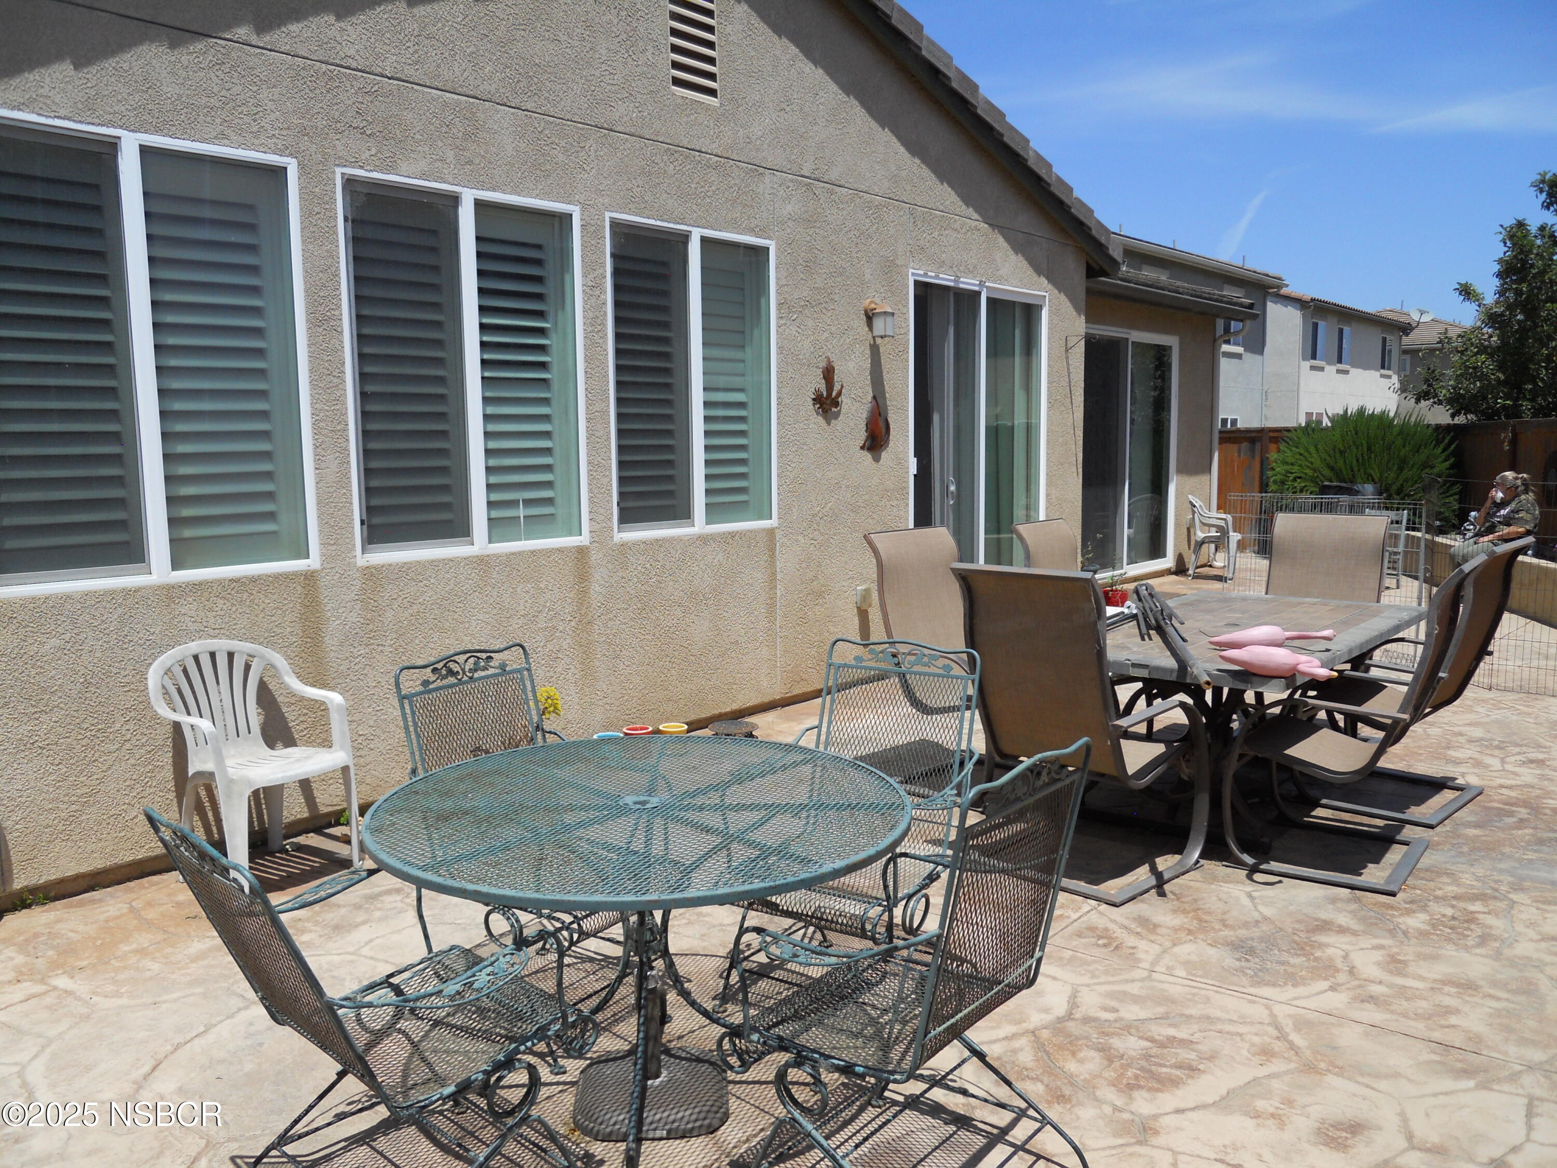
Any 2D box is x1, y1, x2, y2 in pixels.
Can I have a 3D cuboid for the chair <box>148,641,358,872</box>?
[{"bbox_3d":[-1.843,0.625,4.439,0.520,0.820,0.560,4,8,38],"label":"chair"}]

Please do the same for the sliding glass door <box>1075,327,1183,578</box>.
[{"bbox_3d":[3.465,-1.288,12.584,0.110,2.440,2.268,5,9,40],"label":"sliding glass door"}]

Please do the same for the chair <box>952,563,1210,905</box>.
[{"bbox_3d":[1.081,0.464,4.540,0.680,1.100,0.800,5,9,43],"label":"chair"}]

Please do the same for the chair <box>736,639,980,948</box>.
[{"bbox_3d":[0.205,0.680,3.425,0.600,0.920,0.670,4,8,34],"label":"chair"}]

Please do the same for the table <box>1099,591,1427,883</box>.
[{"bbox_3d":[1.928,0.538,5.383,1.050,0.730,2.060,4,8,38],"label":"table"}]

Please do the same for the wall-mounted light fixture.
[{"bbox_3d":[0.593,-1.535,7.278,0.155,0.230,0.110,5,9,41],"label":"wall-mounted light fixture"}]

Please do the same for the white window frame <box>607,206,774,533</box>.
[{"bbox_3d":[-0.411,-1.009,6.326,0.070,1.517,1.168,5,9,41],"label":"white window frame"}]

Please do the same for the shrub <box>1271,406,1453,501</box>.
[{"bbox_3d":[6.622,-1.291,14.300,1.900,1.400,2.150,5,9,41],"label":"shrub"}]

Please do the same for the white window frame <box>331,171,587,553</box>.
[{"bbox_3d":[-1.293,-0.884,5.326,0.070,1.517,1.181,5,9,41],"label":"white window frame"}]

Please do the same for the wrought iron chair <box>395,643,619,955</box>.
[{"bbox_3d":[-0.631,0.690,3.419,0.670,0.920,0.600,4,8,35],"label":"wrought iron chair"}]

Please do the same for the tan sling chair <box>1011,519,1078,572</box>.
[{"bbox_3d":[1.645,0.219,6.531,0.760,1.090,0.680,4,8,36],"label":"tan sling chair"}]

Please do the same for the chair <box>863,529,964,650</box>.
[{"bbox_3d":[0.860,0.335,5.510,0.680,1.100,0.800,-7,9,-44],"label":"chair"}]

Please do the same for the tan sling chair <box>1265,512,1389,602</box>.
[{"bbox_3d":[2.704,0.226,6.366,0.680,1.090,0.760,4,8,33],"label":"tan sling chair"}]

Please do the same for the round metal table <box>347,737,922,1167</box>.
[{"bbox_3d":[-0.314,0.862,2.971,1.227,0.724,1.227,-1,7,0],"label":"round metal table"}]

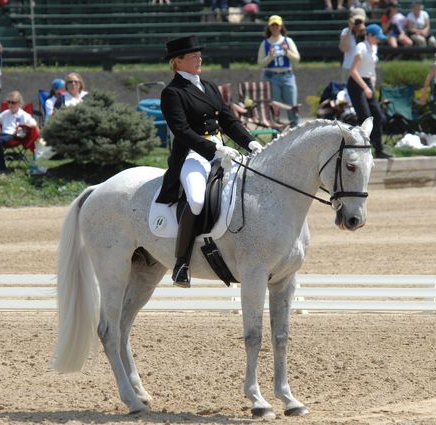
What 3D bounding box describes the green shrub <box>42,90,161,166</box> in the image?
[{"bbox_3d":[-1.403,-1.000,77.000,1.420,0.940,1.350,0,3,0],"label":"green shrub"}]

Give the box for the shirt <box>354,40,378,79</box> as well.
[{"bbox_3d":[1.828,-1.884,78.700,0.260,0.480,0.380,11,2,31],"label":"shirt"}]

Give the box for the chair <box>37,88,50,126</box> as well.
[{"bbox_3d":[-1.996,-1.083,80.000,0.700,0.880,0.580,0,3,0],"label":"chair"}]

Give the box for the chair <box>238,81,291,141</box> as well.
[{"bbox_3d":[0.670,-1.353,86.500,0.660,0.860,0.680,-2,3,-38],"label":"chair"}]

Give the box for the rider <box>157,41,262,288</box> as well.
[{"bbox_3d":[-0.053,-0.319,40.000,0.680,1.580,0.600,1,3,33],"label":"rider"}]

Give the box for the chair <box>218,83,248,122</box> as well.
[{"bbox_3d":[0.115,-1.340,86.500,0.660,0.850,0.660,-1,3,-33],"label":"chair"}]

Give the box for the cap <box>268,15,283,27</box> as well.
[{"bbox_3d":[0.832,-2.771,92.500,0.185,0.155,0.260,0,2,3],"label":"cap"}]

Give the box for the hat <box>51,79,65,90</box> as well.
[{"bbox_3d":[-1.996,-1.586,79.500,0.175,0.150,0.250,-2,3,-35],"label":"hat"}]

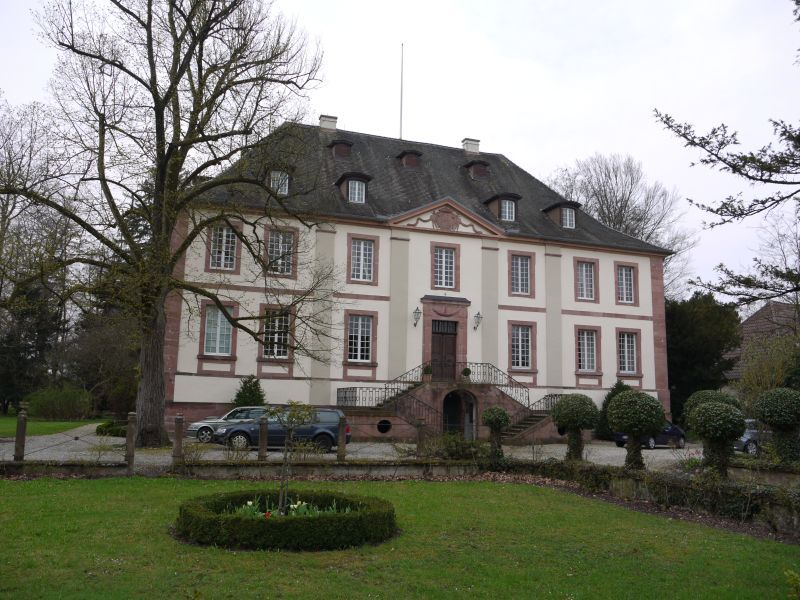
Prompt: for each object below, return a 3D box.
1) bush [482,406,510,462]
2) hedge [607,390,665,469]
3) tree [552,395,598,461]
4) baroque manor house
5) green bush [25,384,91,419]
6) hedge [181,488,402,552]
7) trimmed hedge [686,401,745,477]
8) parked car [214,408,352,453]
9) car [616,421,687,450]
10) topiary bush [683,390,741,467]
[{"bbox_3d":[2.047,2.870,13.724,0.578,1.185,0.578,1,-9,0],"label":"bush"},{"bbox_3d":[4.788,2.676,13.158,1.148,1.617,1.148,4,-10,-17],"label":"hedge"},{"bbox_3d":[3.761,2.785,13.947,1.021,1.439,1.021,4,-10,-17],"label":"tree"},{"bbox_3d":[-0.233,-1.661,42.316,28.336,20.121,18.700,4,-10,-17],"label":"baroque manor house"},{"bbox_3d":[-23.966,7.218,45.545,4.451,2.331,3.400,1,-9,0],"label":"green bush"},{"bbox_3d":[-1.464,2.801,8.423,2.731,0.324,2.571,1,-9,0],"label":"hedge"},{"bbox_3d":[5.926,2.637,12.155,1.062,1.390,1.062,4,-10,-17],"label":"trimmed hedge"},{"bbox_3d":[-3.930,4.355,21.971,4.650,1.480,1.750,3,-9,-8],"label":"parked car"},{"bbox_3d":[11.220,5.883,28.972,4.050,1.430,1.700,9,-12,-39],"label":"car"},{"bbox_3d":[6.717,2.811,13.954,1.238,1.684,1.238,4,-10,-17],"label":"topiary bush"}]

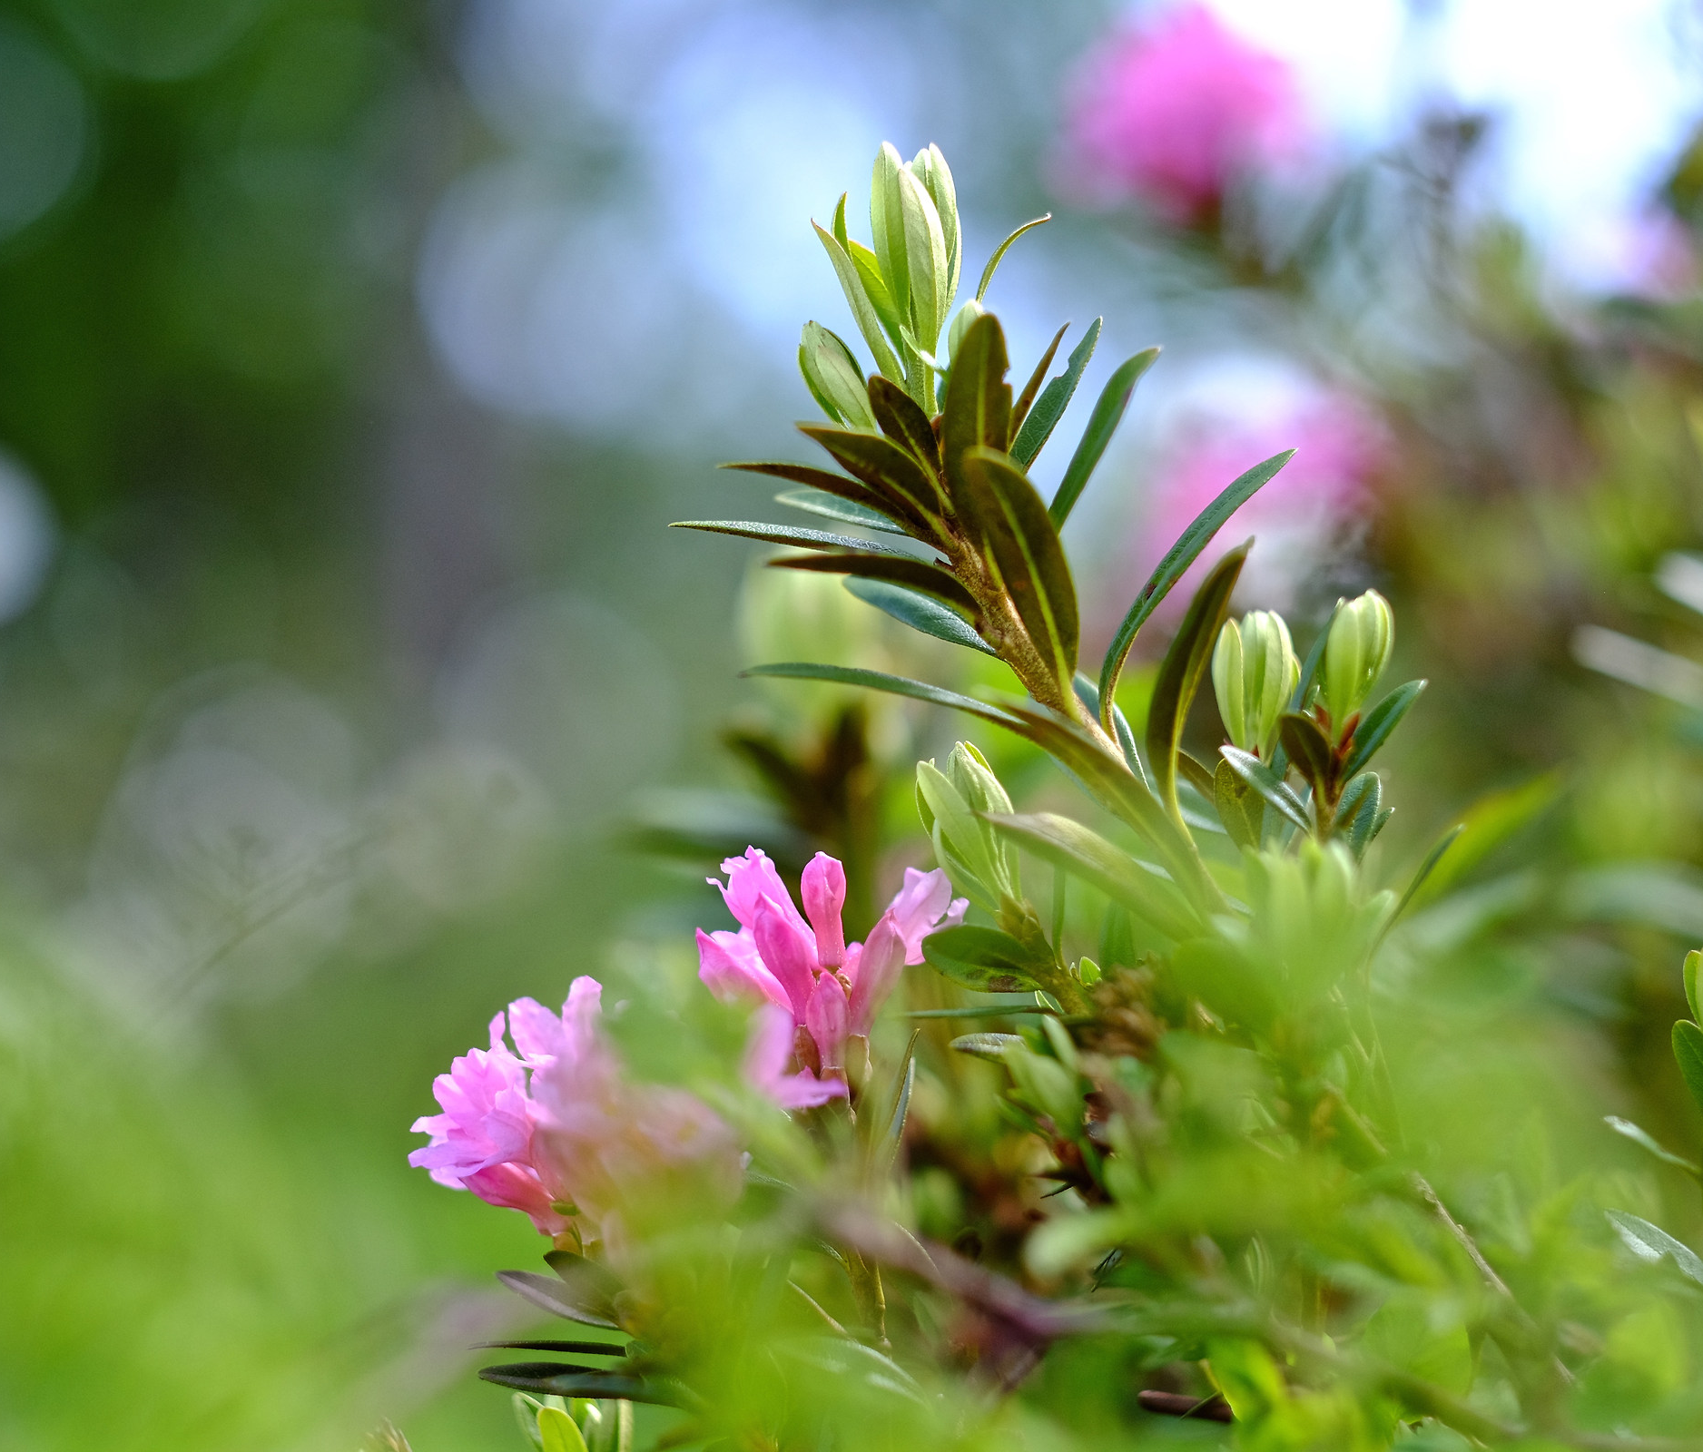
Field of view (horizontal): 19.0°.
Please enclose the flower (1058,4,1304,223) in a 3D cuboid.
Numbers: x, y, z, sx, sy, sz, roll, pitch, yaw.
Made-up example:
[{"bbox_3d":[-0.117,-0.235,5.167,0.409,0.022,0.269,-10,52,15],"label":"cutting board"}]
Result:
[{"bbox_3d":[0.055,-0.101,0.840,0.037,0.034,0.036,0,4,0],"label":"flower"}]

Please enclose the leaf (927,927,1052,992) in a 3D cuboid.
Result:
[{"bbox_3d":[0.016,0.028,0.598,0.017,0.004,0.009,6,35,-32],"label":"leaf"}]

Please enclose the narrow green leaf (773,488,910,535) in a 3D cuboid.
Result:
[{"bbox_3d":[0.000,-0.029,0.705,0.024,0.004,0.008,20,43,24],"label":"narrow green leaf"}]

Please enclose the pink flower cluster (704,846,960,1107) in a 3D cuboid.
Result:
[{"bbox_3d":[-0.003,0.029,0.597,0.030,0.029,0.027,0,0,0],"label":"pink flower cluster"}]

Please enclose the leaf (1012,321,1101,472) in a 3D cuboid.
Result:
[{"bbox_3d":[0.028,-0.046,0.708,0.006,0.028,0.004,24,-18,22],"label":"leaf"}]

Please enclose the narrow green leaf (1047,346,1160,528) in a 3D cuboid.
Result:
[{"bbox_3d":[0.032,-0.036,0.640,0.004,0.028,0.006,37,-18,-21],"label":"narrow green leaf"}]

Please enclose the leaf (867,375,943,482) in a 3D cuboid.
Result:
[{"bbox_3d":[0.006,-0.035,0.597,0.006,0.004,0.015,-4,-43,35],"label":"leaf"}]

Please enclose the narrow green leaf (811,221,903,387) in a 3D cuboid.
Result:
[{"bbox_3d":[0.001,-0.058,0.698,0.005,0.027,0.004,-20,12,46],"label":"narrow green leaf"}]

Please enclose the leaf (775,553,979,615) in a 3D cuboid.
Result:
[{"bbox_3d":[0.003,-0.017,0.599,0.028,0.004,0.009,8,-23,-28],"label":"leaf"}]

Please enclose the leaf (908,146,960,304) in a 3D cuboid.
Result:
[{"bbox_3d":[0.011,-0.068,0.700,0.007,0.025,0.004,-1,0,-17],"label":"leaf"}]

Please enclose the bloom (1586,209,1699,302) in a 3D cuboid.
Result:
[{"bbox_3d":[0.174,-0.104,1.120,0.025,0.021,0.024,0,0,0],"label":"bloom"}]

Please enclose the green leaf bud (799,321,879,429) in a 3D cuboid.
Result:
[{"bbox_3d":[-0.001,-0.048,0.696,0.007,0.018,0.005,-25,21,24],"label":"green leaf bud"}]

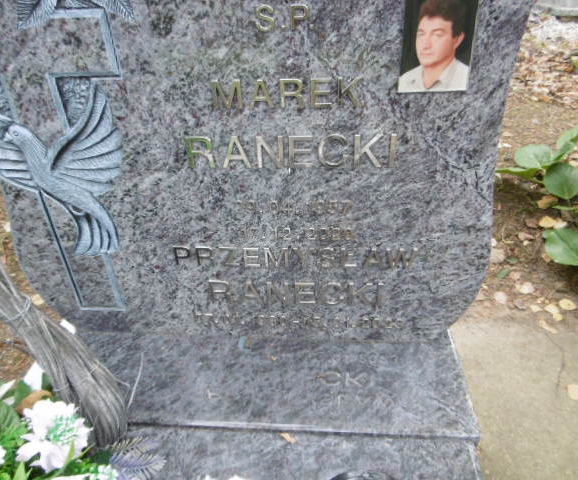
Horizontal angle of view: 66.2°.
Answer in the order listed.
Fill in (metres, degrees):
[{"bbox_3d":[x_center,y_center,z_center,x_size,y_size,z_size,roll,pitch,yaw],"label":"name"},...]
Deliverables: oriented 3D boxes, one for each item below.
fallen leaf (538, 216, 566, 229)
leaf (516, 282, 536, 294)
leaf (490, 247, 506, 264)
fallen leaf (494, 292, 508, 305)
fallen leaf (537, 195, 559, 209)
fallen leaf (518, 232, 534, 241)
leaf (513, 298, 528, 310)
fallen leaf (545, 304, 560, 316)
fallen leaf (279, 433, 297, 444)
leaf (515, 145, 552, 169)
[{"bbox_3d":[0.993,-0.066,1.665,0.100,0.020,0.075,20,38,29],"label":"fallen leaf"},{"bbox_3d":[0.726,0.148,1.355,0.052,0.012,0.052,20,38,28],"label":"leaf"},{"bbox_3d":[0.783,0.061,1.660,0.057,0.015,0.085,13,36,23],"label":"leaf"},{"bbox_3d":[0.704,0.190,1.471,0.037,0.012,0.058,16,38,27],"label":"fallen leaf"},{"bbox_3d":[1.034,-0.153,1.771,0.085,0.030,0.075,19,38,28],"label":"fallen leaf"},{"bbox_3d":[0.848,-0.012,1.586,0.056,0.020,0.045,18,38,27],"label":"fallen leaf"},{"bbox_3d":[0.753,0.210,1.437,0.035,0.012,0.055,-6,33,-4],"label":"leaf"},{"bbox_3d":[0.760,0.200,1.278,0.041,0.008,0.045,22,40,31],"label":"fallen leaf"},{"bbox_3d":[-0.001,0.306,0.685,0.030,0.008,0.014,22,40,31],"label":"fallen leaf"},{"bbox_3d":[0.992,-0.339,1.800,0.140,0.035,0.135,-5,55,12],"label":"leaf"}]

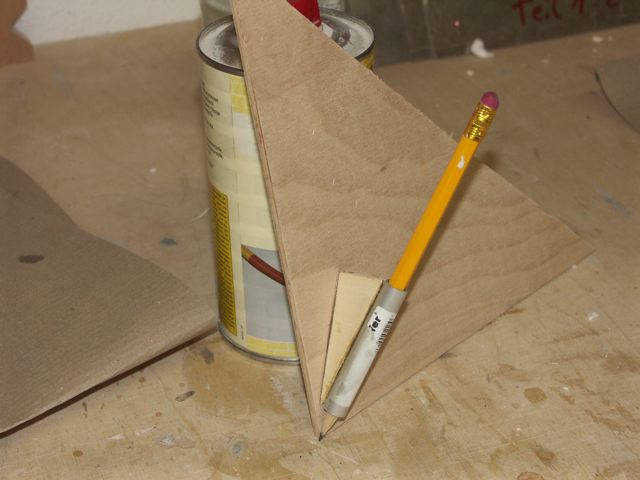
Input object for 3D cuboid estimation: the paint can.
[{"bbox_3d":[-0.014,-0.027,0.730,0.084,0.158,0.084,-1,30,1],"label":"paint can"}]

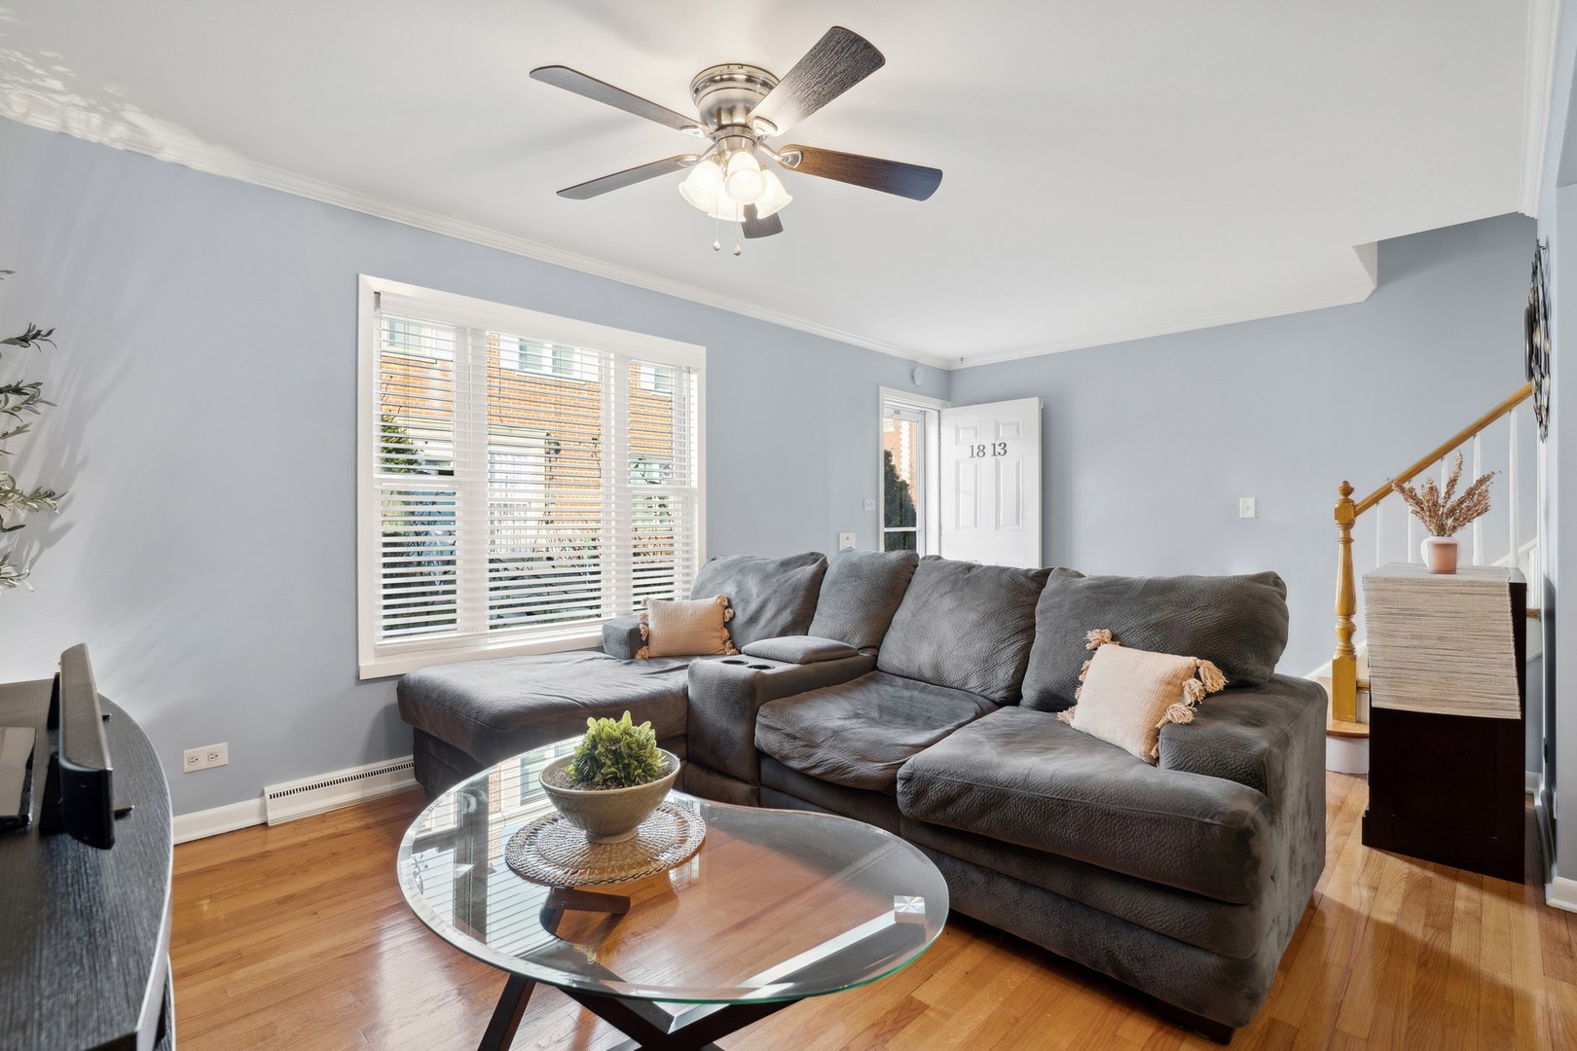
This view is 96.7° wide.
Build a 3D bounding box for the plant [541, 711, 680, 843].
[{"bbox_3d":[-0.342,0.481,1.363,0.264,0.236,0.264,0,0,0],"label":"plant"}]

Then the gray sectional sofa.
[{"bbox_3d":[0.036,0.621,2.518,1.845,0.970,2.805,-1,1,-45],"label":"gray sectional sofa"}]

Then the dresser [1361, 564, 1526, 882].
[{"bbox_3d":[2.444,0.634,2.602,0.935,0.923,0.386,-1,1,-45],"label":"dresser"}]

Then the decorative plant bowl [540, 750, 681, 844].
[{"bbox_3d":[-0.342,0.537,1.363,0.264,0.124,0.264,0,0,0],"label":"decorative plant bowl"}]

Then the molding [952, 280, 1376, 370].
[{"bbox_3d":[2.340,-1.325,4.913,2.760,0.060,0.055,0,0,44],"label":"molding"}]

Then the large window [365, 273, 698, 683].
[{"bbox_3d":[-1.123,-0.202,3.478,1.765,1.647,0.110,-1,1,-45],"label":"large window"}]

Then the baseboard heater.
[{"bbox_3d":[-1.672,1.045,2.877,0.760,0.132,0.060,-1,1,-45],"label":"baseboard heater"}]

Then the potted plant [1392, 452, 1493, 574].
[{"bbox_3d":[2.480,-0.053,2.661,0.290,0.450,0.260,0,0,43],"label":"potted plant"}]

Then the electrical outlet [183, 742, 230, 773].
[{"bbox_3d":[-2.086,0.834,2.511,0.121,0.079,0.010,-1,1,-45],"label":"electrical outlet"}]

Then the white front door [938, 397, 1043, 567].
[{"bbox_3d":[1.569,0.060,5.497,0.045,2.020,0.835,-1,1,-45],"label":"white front door"}]

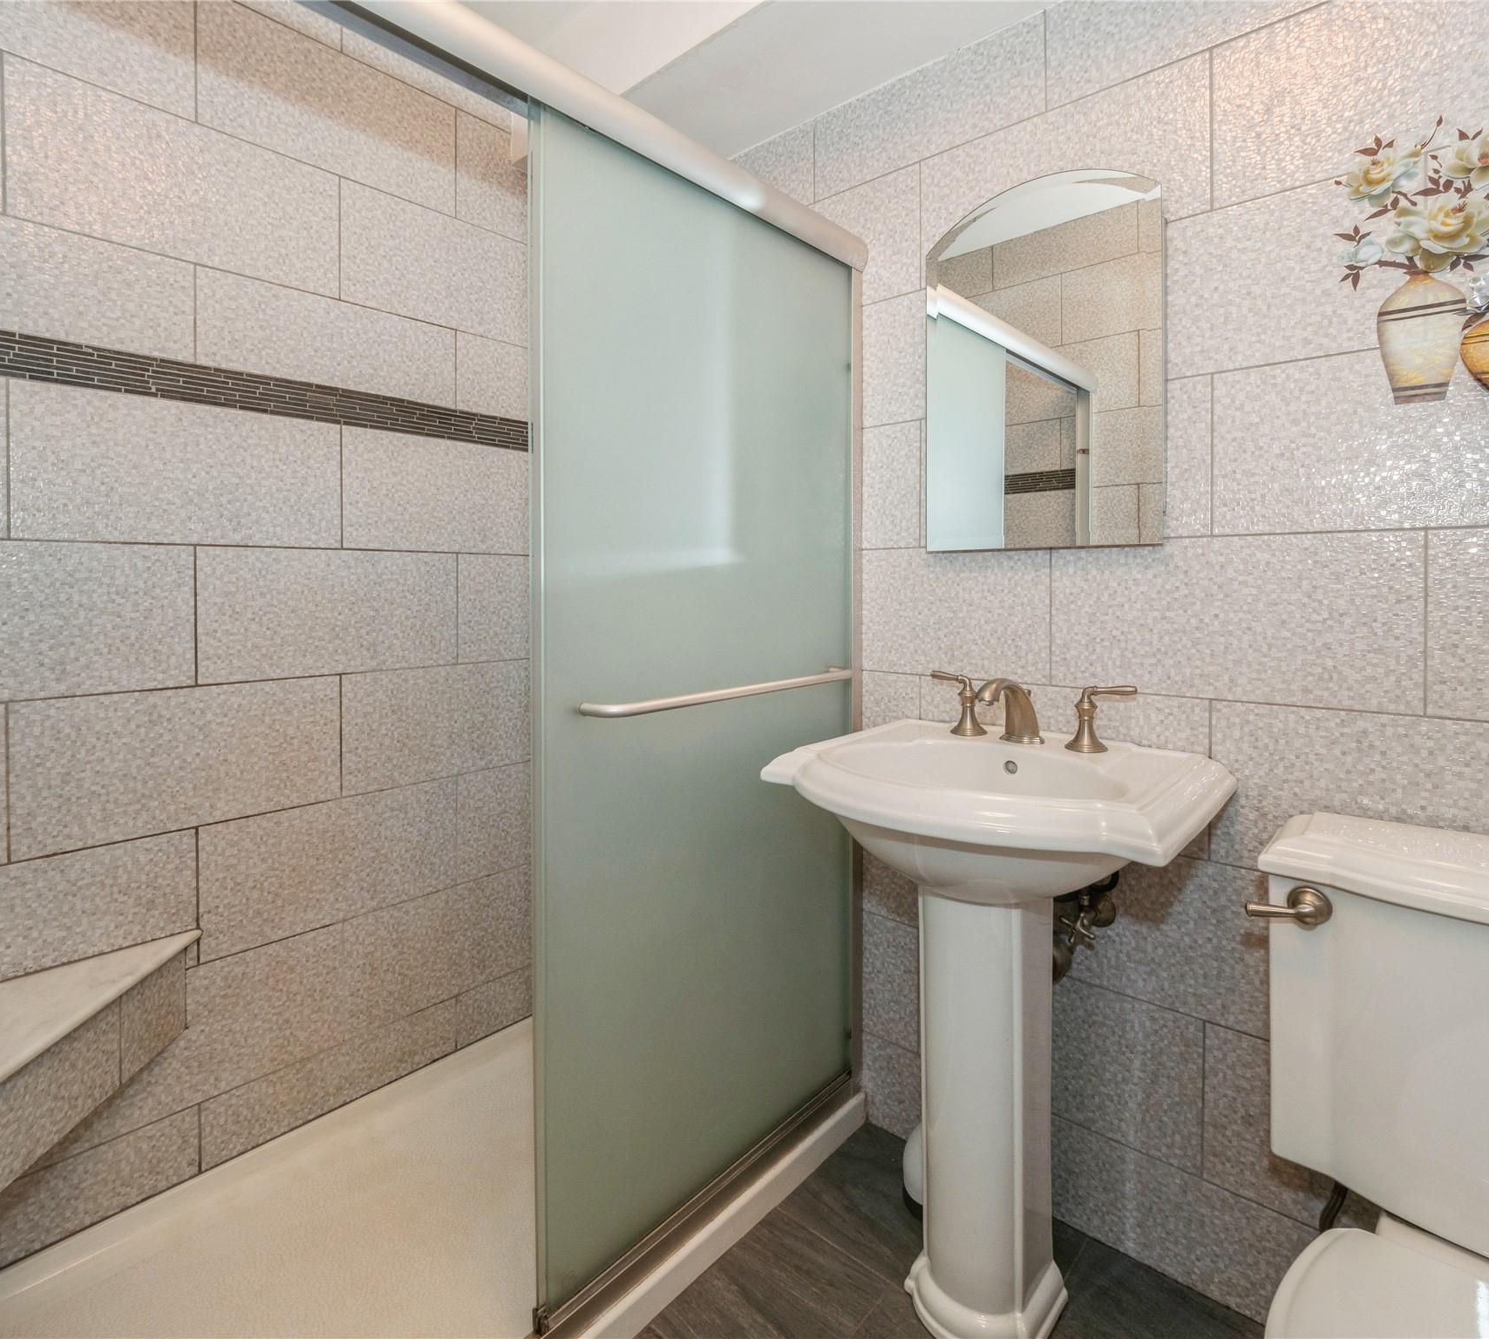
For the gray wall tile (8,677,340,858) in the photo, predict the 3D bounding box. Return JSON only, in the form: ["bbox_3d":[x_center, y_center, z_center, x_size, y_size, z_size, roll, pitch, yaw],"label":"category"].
[{"bbox_3d":[-1.027,0.163,1.355,0.010,0.265,0.497,0,3,44],"label":"gray wall tile"}]

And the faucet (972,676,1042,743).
[{"bbox_3d":[0.444,0.072,1.218,0.071,0.118,0.194,2,4,38],"label":"faucet"}]

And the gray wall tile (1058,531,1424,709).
[{"bbox_3d":[0.755,-0.083,1.165,0.499,0.258,0.010,2,4,38],"label":"gray wall tile"}]

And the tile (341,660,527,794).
[{"bbox_3d":[-0.683,0.121,1.711,0.010,0.265,0.497,0,3,44],"label":"tile"}]

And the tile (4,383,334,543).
[{"bbox_3d":[-1.026,-0.363,1.351,0.010,0.268,0.497,0,3,44],"label":"tile"}]

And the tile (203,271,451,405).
[{"bbox_3d":[-0.854,-0.684,1.528,0.010,0.186,0.497,0,3,44],"label":"tile"}]

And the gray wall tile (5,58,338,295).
[{"bbox_3d":[-1.025,-0.886,1.348,0.010,0.265,0.497,0,3,44],"label":"gray wall tile"}]

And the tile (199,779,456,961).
[{"bbox_3d":[-0.850,0.400,1.525,0.010,0.258,0.491,3,4,42],"label":"tile"}]

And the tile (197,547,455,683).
[{"bbox_3d":[-0.855,-0.120,1.531,0.010,0.265,0.497,0,3,44],"label":"tile"}]

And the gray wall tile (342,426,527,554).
[{"bbox_3d":[-0.682,-0.405,1.708,0.010,0.268,0.497,0,3,44],"label":"gray wall tile"}]

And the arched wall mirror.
[{"bbox_3d":[0.531,-0.548,1.314,0.411,0.658,0.030,2,4,38],"label":"arched wall mirror"}]

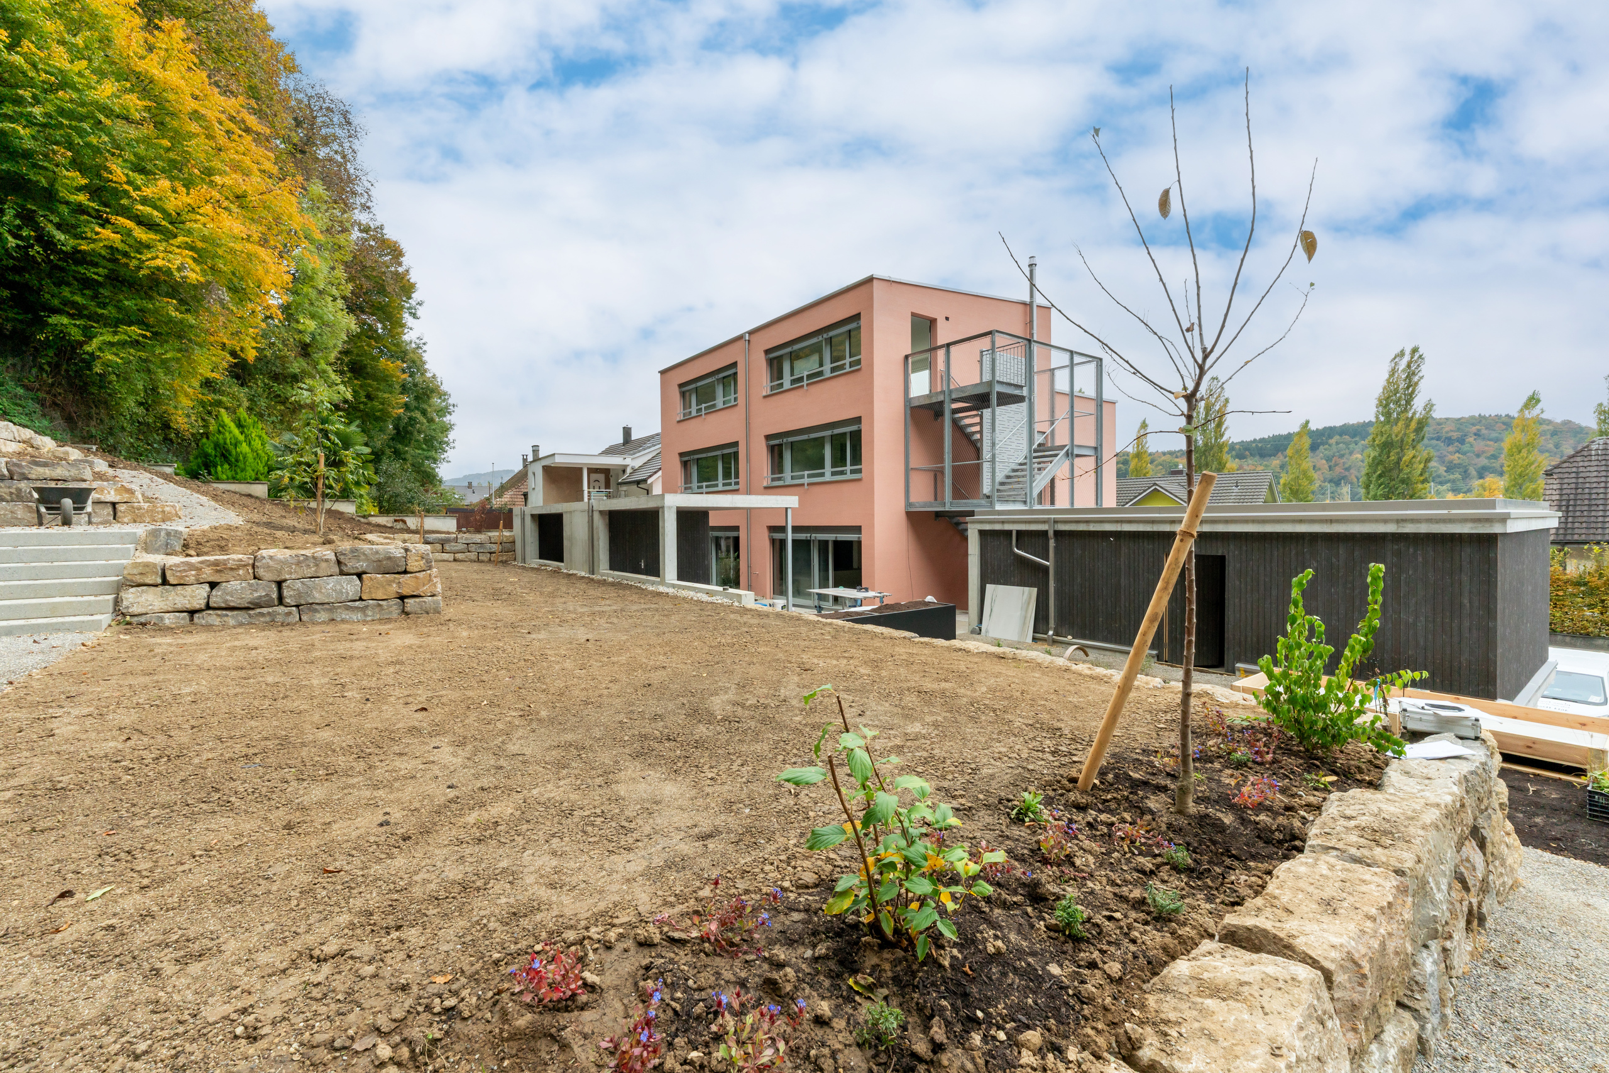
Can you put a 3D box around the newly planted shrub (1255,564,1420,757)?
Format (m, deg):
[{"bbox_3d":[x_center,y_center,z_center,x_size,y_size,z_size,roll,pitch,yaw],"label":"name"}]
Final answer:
[{"bbox_3d":[2.680,0.601,3.150,0.660,0.920,0.620,1,1,40],"label":"newly planted shrub"}]

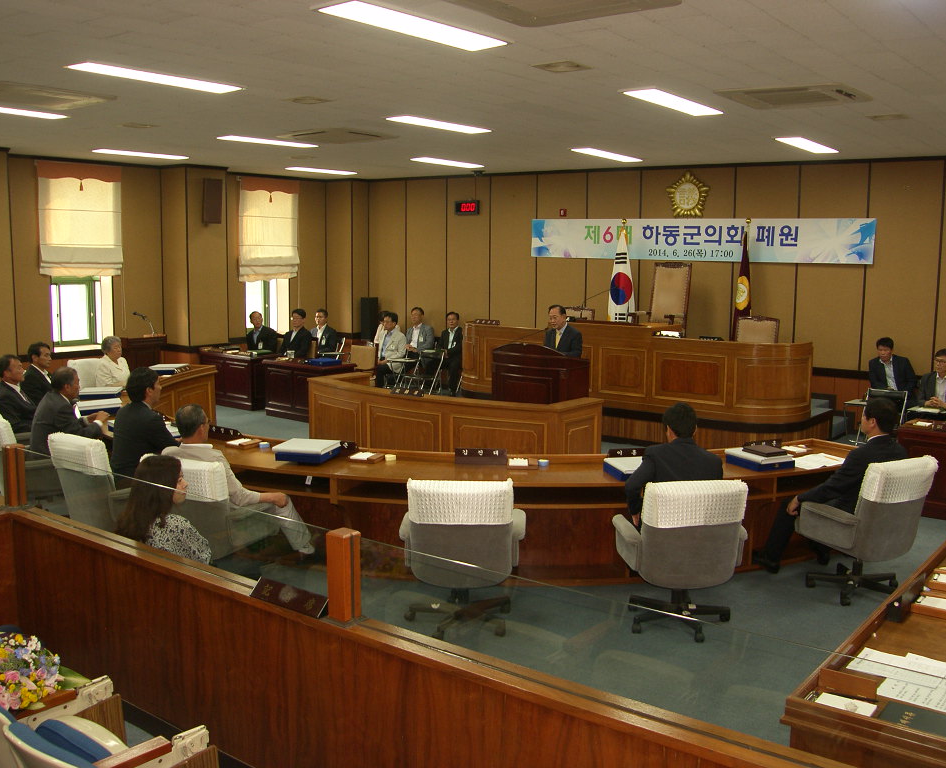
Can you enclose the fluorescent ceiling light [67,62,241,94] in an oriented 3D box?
[{"bbox_3d":[-2.225,-2.151,7.301,0.260,0.060,1.250,6,9,37],"label":"fluorescent ceiling light"}]

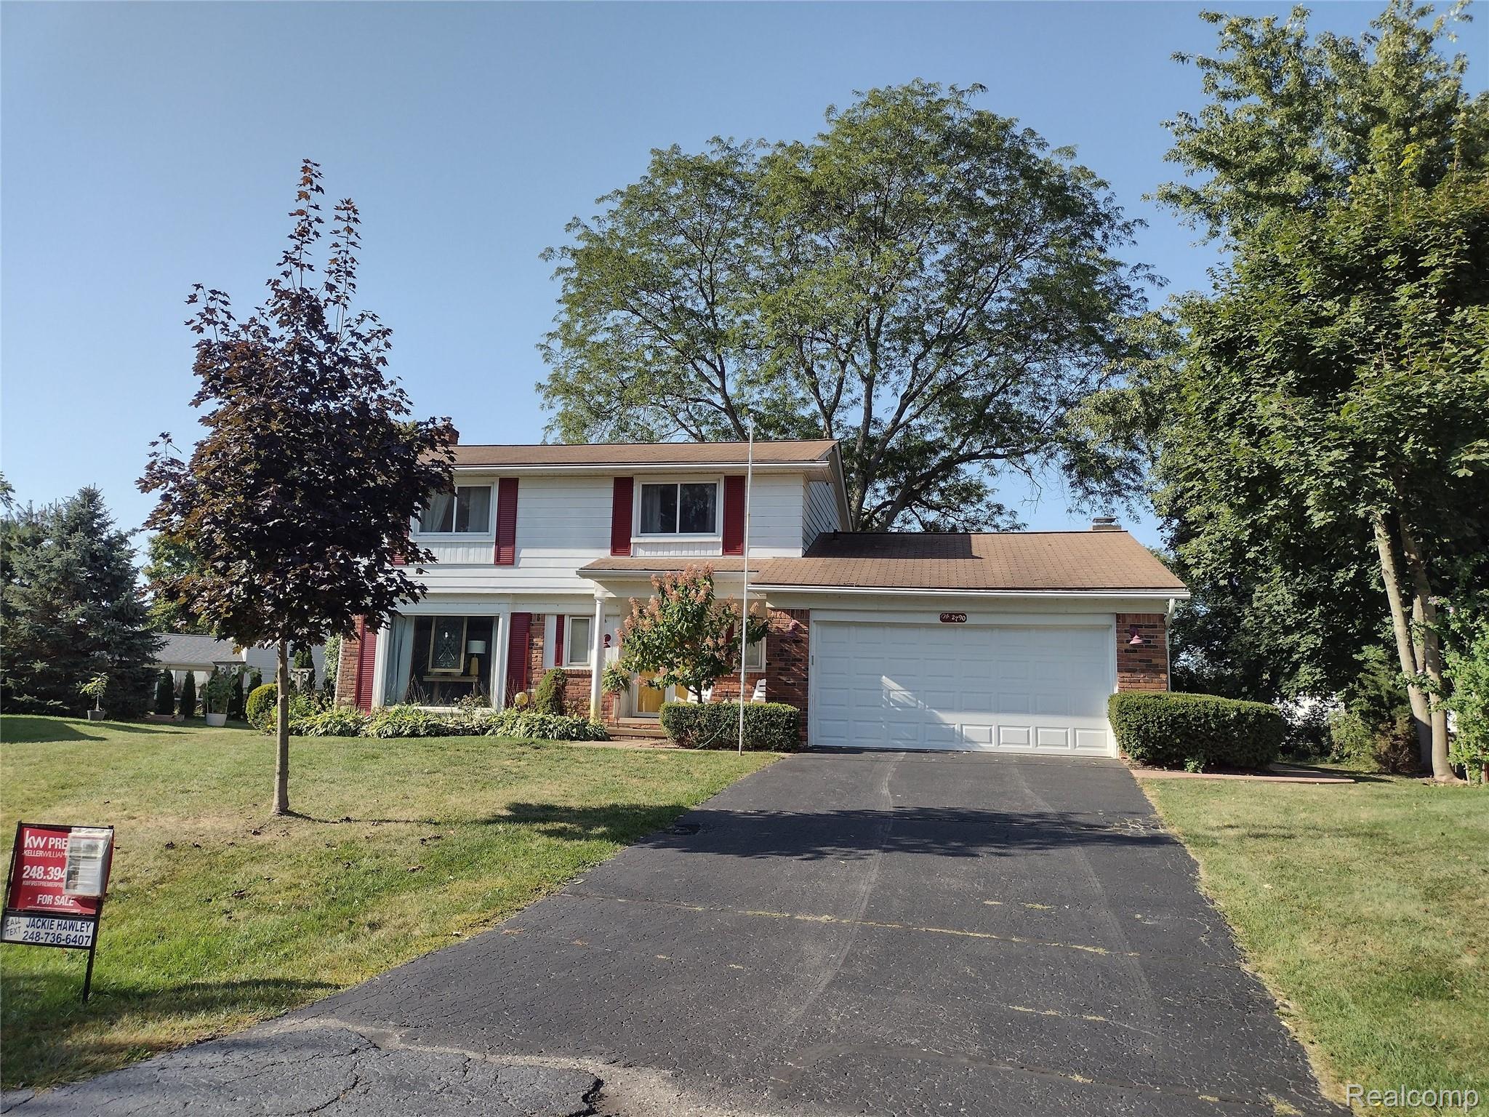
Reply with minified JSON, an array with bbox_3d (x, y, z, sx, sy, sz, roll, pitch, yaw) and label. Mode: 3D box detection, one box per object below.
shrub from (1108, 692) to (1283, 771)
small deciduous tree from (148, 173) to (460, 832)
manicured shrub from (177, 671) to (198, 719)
[{"bbox_3d":[6.934,2.645,17.892,2.528,1.106,1.250,0,-9,11],"label":"shrub"},{"bbox_3d":[-4.692,-0.887,12.353,3.189,7.034,3.189,0,-9,11],"label":"small deciduous tree"},{"bbox_3d":[-18.951,4.668,39.500,0.619,1.622,0.619,0,-9,11],"label":"manicured shrub"}]

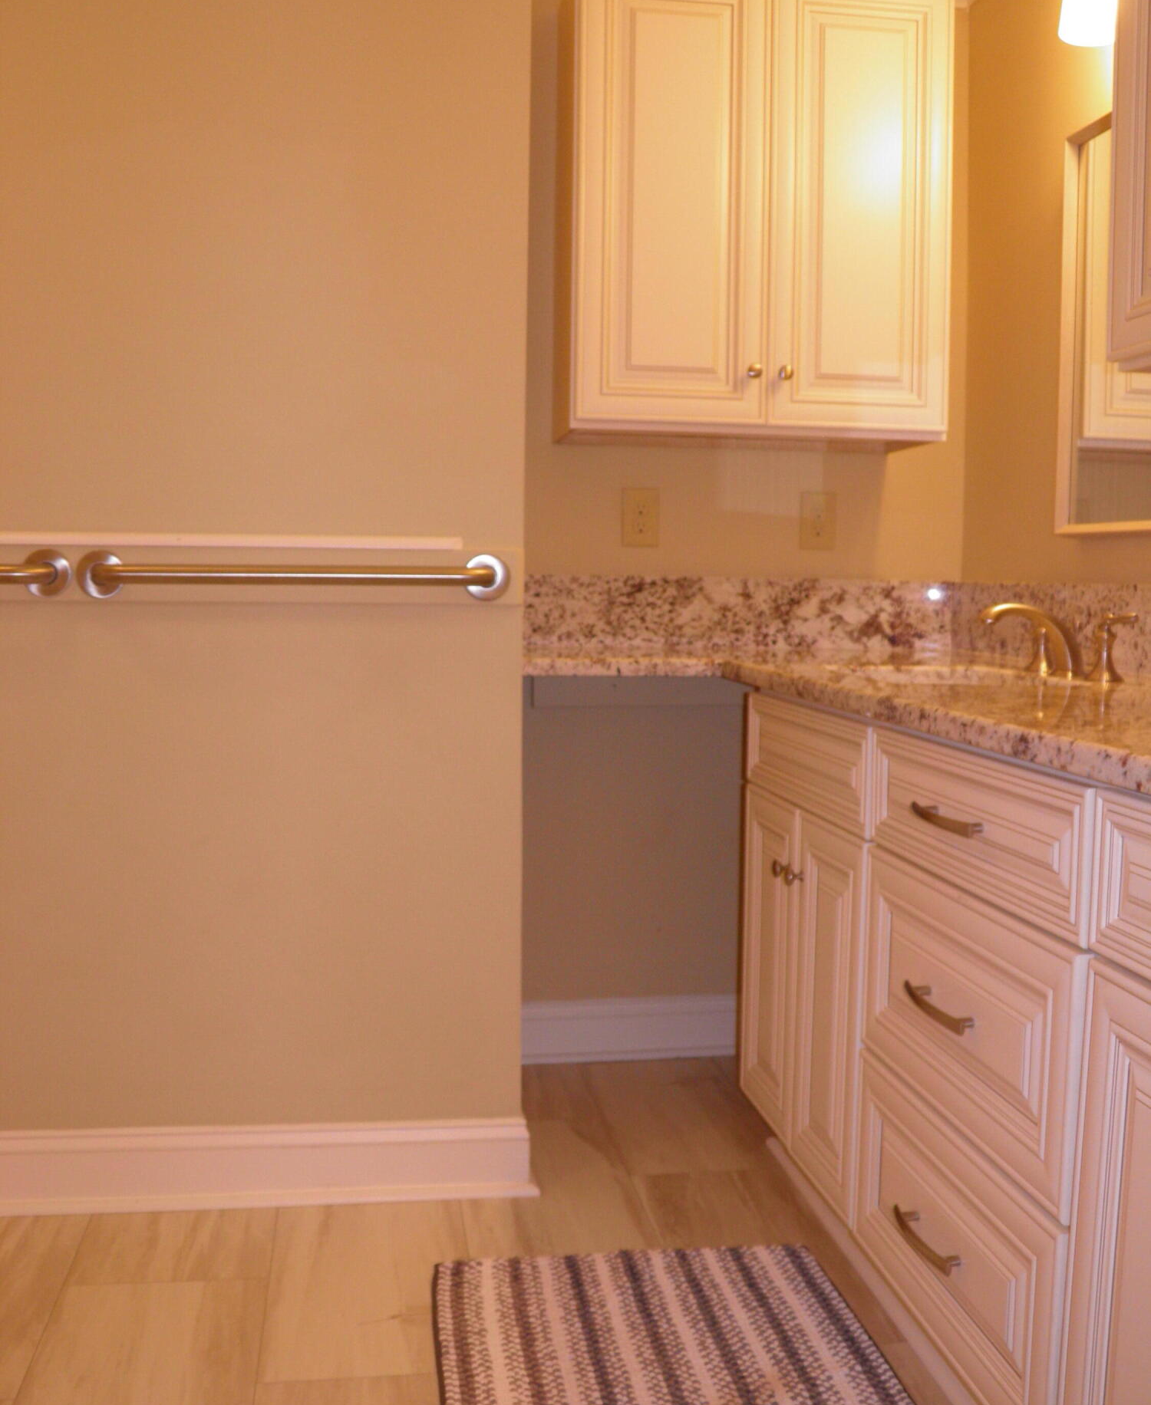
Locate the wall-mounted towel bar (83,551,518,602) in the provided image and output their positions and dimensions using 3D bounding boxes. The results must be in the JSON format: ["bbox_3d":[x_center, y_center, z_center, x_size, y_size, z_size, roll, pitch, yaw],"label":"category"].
[{"bbox_3d":[-0.438,-0.198,2.091,0.684,0.076,0.072,0,5,-9],"label":"wall-mounted towel bar"}]

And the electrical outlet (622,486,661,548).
[{"bbox_3d":[0.140,-0.394,2.837,0.082,0.125,0.010,0,5,-9],"label":"electrical outlet"}]

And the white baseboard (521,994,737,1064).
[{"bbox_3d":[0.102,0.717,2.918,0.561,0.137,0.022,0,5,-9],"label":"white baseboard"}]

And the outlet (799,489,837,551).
[{"bbox_3d":[0.530,-0.395,2.895,0.082,0.125,0.010,0,5,-9],"label":"outlet"}]

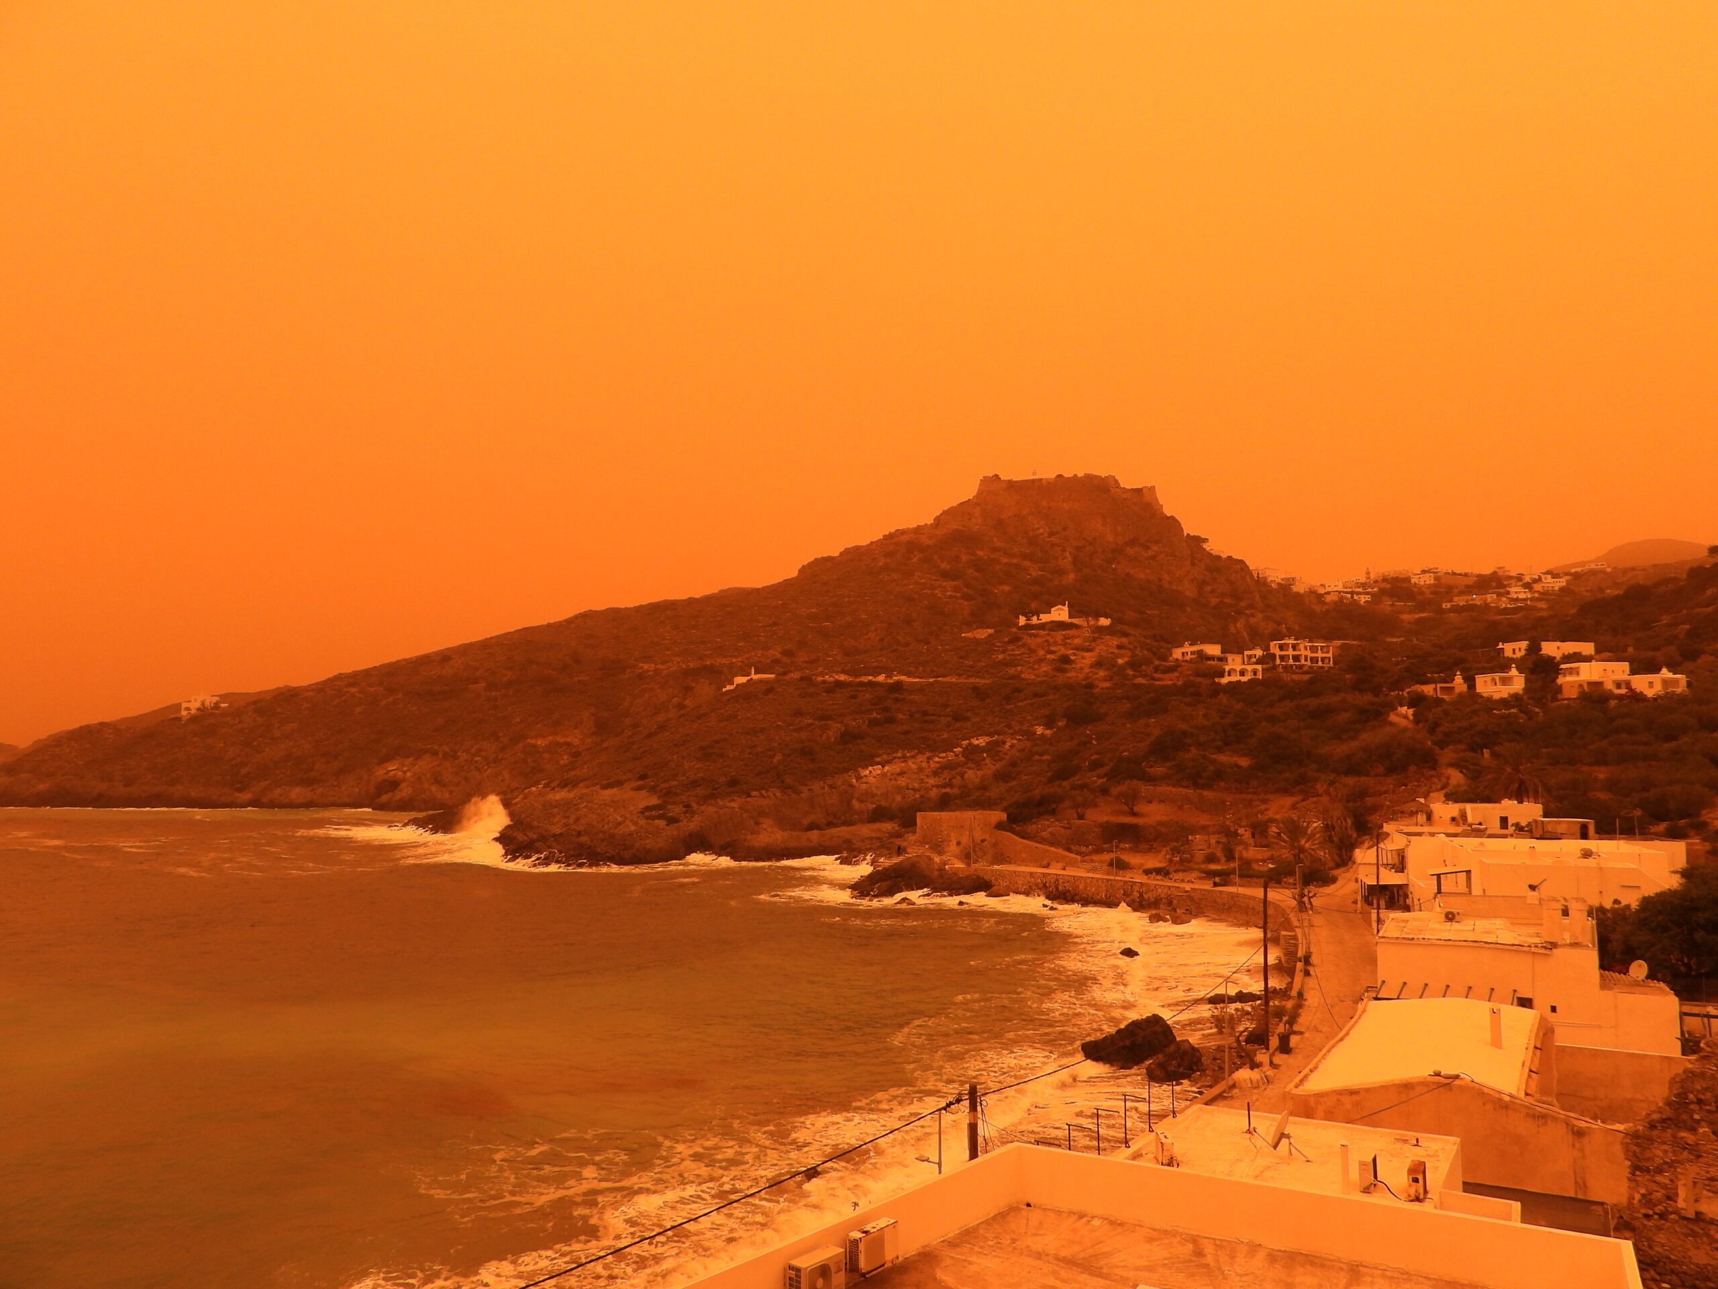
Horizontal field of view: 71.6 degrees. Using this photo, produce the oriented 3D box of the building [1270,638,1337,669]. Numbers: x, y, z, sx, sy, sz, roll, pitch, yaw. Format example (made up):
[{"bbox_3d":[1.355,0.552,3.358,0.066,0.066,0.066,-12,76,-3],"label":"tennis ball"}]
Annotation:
[{"bbox_3d":[125.488,2.666,338.000,16.000,8.200,9.000,0,-6,8],"label":"building"}]

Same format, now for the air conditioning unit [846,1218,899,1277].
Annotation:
[{"bbox_3d":[0.211,9.204,18.200,0.270,0.560,0.850,-4,-7,40],"label":"air conditioning unit"}]

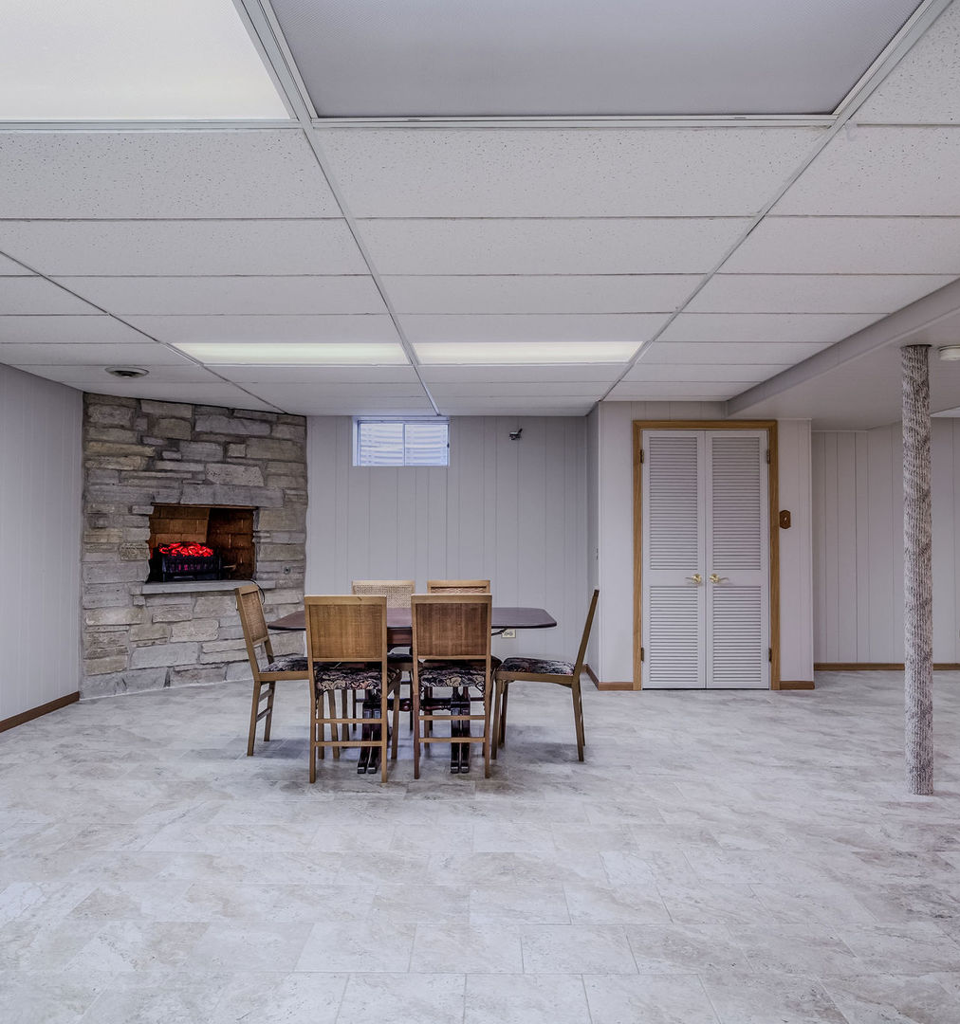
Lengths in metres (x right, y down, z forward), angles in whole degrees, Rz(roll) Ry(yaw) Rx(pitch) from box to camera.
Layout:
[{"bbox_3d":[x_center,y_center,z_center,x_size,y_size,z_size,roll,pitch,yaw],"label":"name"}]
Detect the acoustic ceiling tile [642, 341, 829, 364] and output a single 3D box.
[{"bbox_3d":[1.383,-0.891,4.788,0.925,0.020,0.595,0,-1,1],"label":"acoustic ceiling tile"}]

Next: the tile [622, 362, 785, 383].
[{"bbox_3d":[1.357,-0.853,5.234,0.925,0.020,0.578,0,-1,1],"label":"tile"}]

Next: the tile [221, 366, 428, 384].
[{"bbox_3d":[-0.996,-0.856,5.266,1.241,0.020,0.578,0,-1,1],"label":"tile"}]

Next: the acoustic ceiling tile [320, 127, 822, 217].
[{"bbox_3d":[0.227,-0.924,2.334,1.249,0.018,0.600,0,-1,1],"label":"acoustic ceiling tile"}]

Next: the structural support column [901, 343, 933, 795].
[{"bbox_3d":[2.028,0.252,3.951,0.134,2.060,0.134,0,-1,1],"label":"structural support column"}]

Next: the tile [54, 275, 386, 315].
[{"bbox_3d":[-1.019,-0.895,3.508,1.241,0.020,0.578,0,-1,1],"label":"tile"}]

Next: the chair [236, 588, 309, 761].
[{"bbox_3d":[-1.001,0.843,4.627,0.530,0.882,0.421,0,-1,3],"label":"chair"}]

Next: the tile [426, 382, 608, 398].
[{"bbox_3d":[0.267,-0.842,5.835,1.241,0.020,0.578,0,-1,1],"label":"tile"}]

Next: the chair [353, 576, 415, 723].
[{"bbox_3d":[-0.542,0.826,4.726,0.410,0.861,0.480,0,-1,0],"label":"chair"}]

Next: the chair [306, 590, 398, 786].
[{"bbox_3d":[-0.613,0.835,4.184,0.421,0.882,0.530,0,-1,-2],"label":"chair"}]

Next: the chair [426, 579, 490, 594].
[{"bbox_3d":[-0.124,0.852,4.873,0.421,0.882,0.530,0,-1,-2],"label":"chair"}]

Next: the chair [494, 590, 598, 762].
[{"bbox_3d":[0.358,0.850,4.607,0.547,0.881,0.418,0,-1,8],"label":"chair"}]

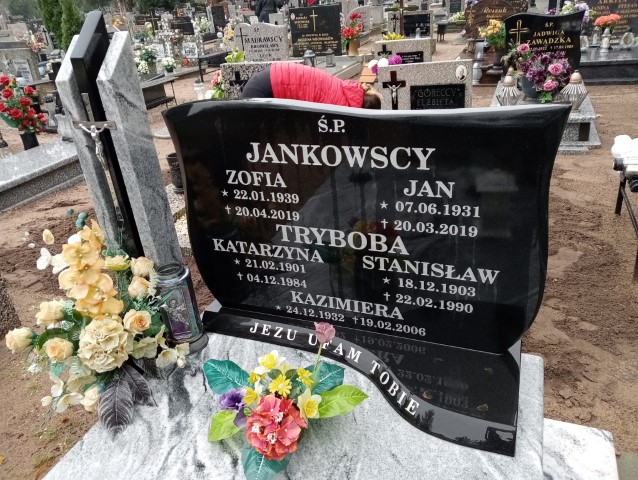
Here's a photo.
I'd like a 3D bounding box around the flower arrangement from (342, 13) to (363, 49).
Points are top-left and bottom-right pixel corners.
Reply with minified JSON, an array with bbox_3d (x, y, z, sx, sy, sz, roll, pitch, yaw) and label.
[{"bbox_3d":[0.469,-3.021,7.450,0.310,0.500,0.280,-5,27,0],"label":"flower arrangement"}]

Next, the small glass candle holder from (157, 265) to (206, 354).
[{"bbox_3d":[-0.415,0.202,1.515,0.120,0.265,0.120,-5,27,0],"label":"small glass candle holder"}]

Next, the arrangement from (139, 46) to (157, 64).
[{"bbox_3d":[-2.921,-3.143,8.800,0.300,0.290,0.280,-5,27,0],"label":"arrangement"}]

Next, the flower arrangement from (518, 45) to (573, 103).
[{"bbox_3d":[2.061,-1.515,4.700,0.480,0.440,0.420,-5,27,0],"label":"flower arrangement"}]

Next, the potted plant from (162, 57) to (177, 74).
[{"bbox_3d":[-2.518,-2.956,8.700,0.230,0.260,0.220,-5,27,0],"label":"potted plant"}]

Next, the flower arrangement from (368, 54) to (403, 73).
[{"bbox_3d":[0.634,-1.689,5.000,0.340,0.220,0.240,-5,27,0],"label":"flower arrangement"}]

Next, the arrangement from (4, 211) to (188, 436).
[{"bbox_3d":[-0.574,0.223,1.350,0.430,0.480,0.380,-2,27,6],"label":"arrangement"}]

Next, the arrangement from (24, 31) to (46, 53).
[{"bbox_3d":[-5.488,-3.842,10.000,0.400,0.400,0.340,-5,27,0],"label":"arrangement"}]

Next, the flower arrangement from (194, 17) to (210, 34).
[{"bbox_3d":[-2.864,-5.261,12.700,0.390,0.400,0.360,-5,27,0],"label":"flower arrangement"}]

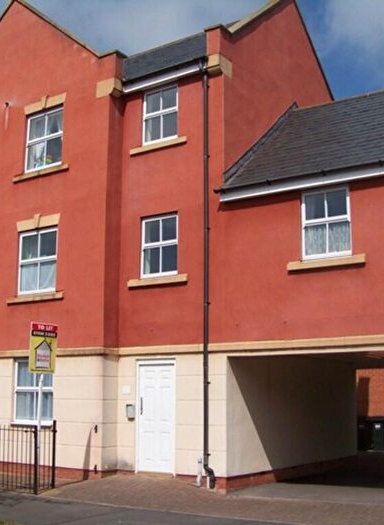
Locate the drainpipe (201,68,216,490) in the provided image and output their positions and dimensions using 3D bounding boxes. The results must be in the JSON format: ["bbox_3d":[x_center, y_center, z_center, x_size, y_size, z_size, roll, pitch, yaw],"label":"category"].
[{"bbox_3d":[0.274,0.086,13.694,0.130,8.000,0.130,-7,-13,31],"label":"drainpipe"}]

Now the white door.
[{"bbox_3d":[-0.673,2.910,13.836,0.900,2.110,0.120,-7,-13,31],"label":"white door"}]

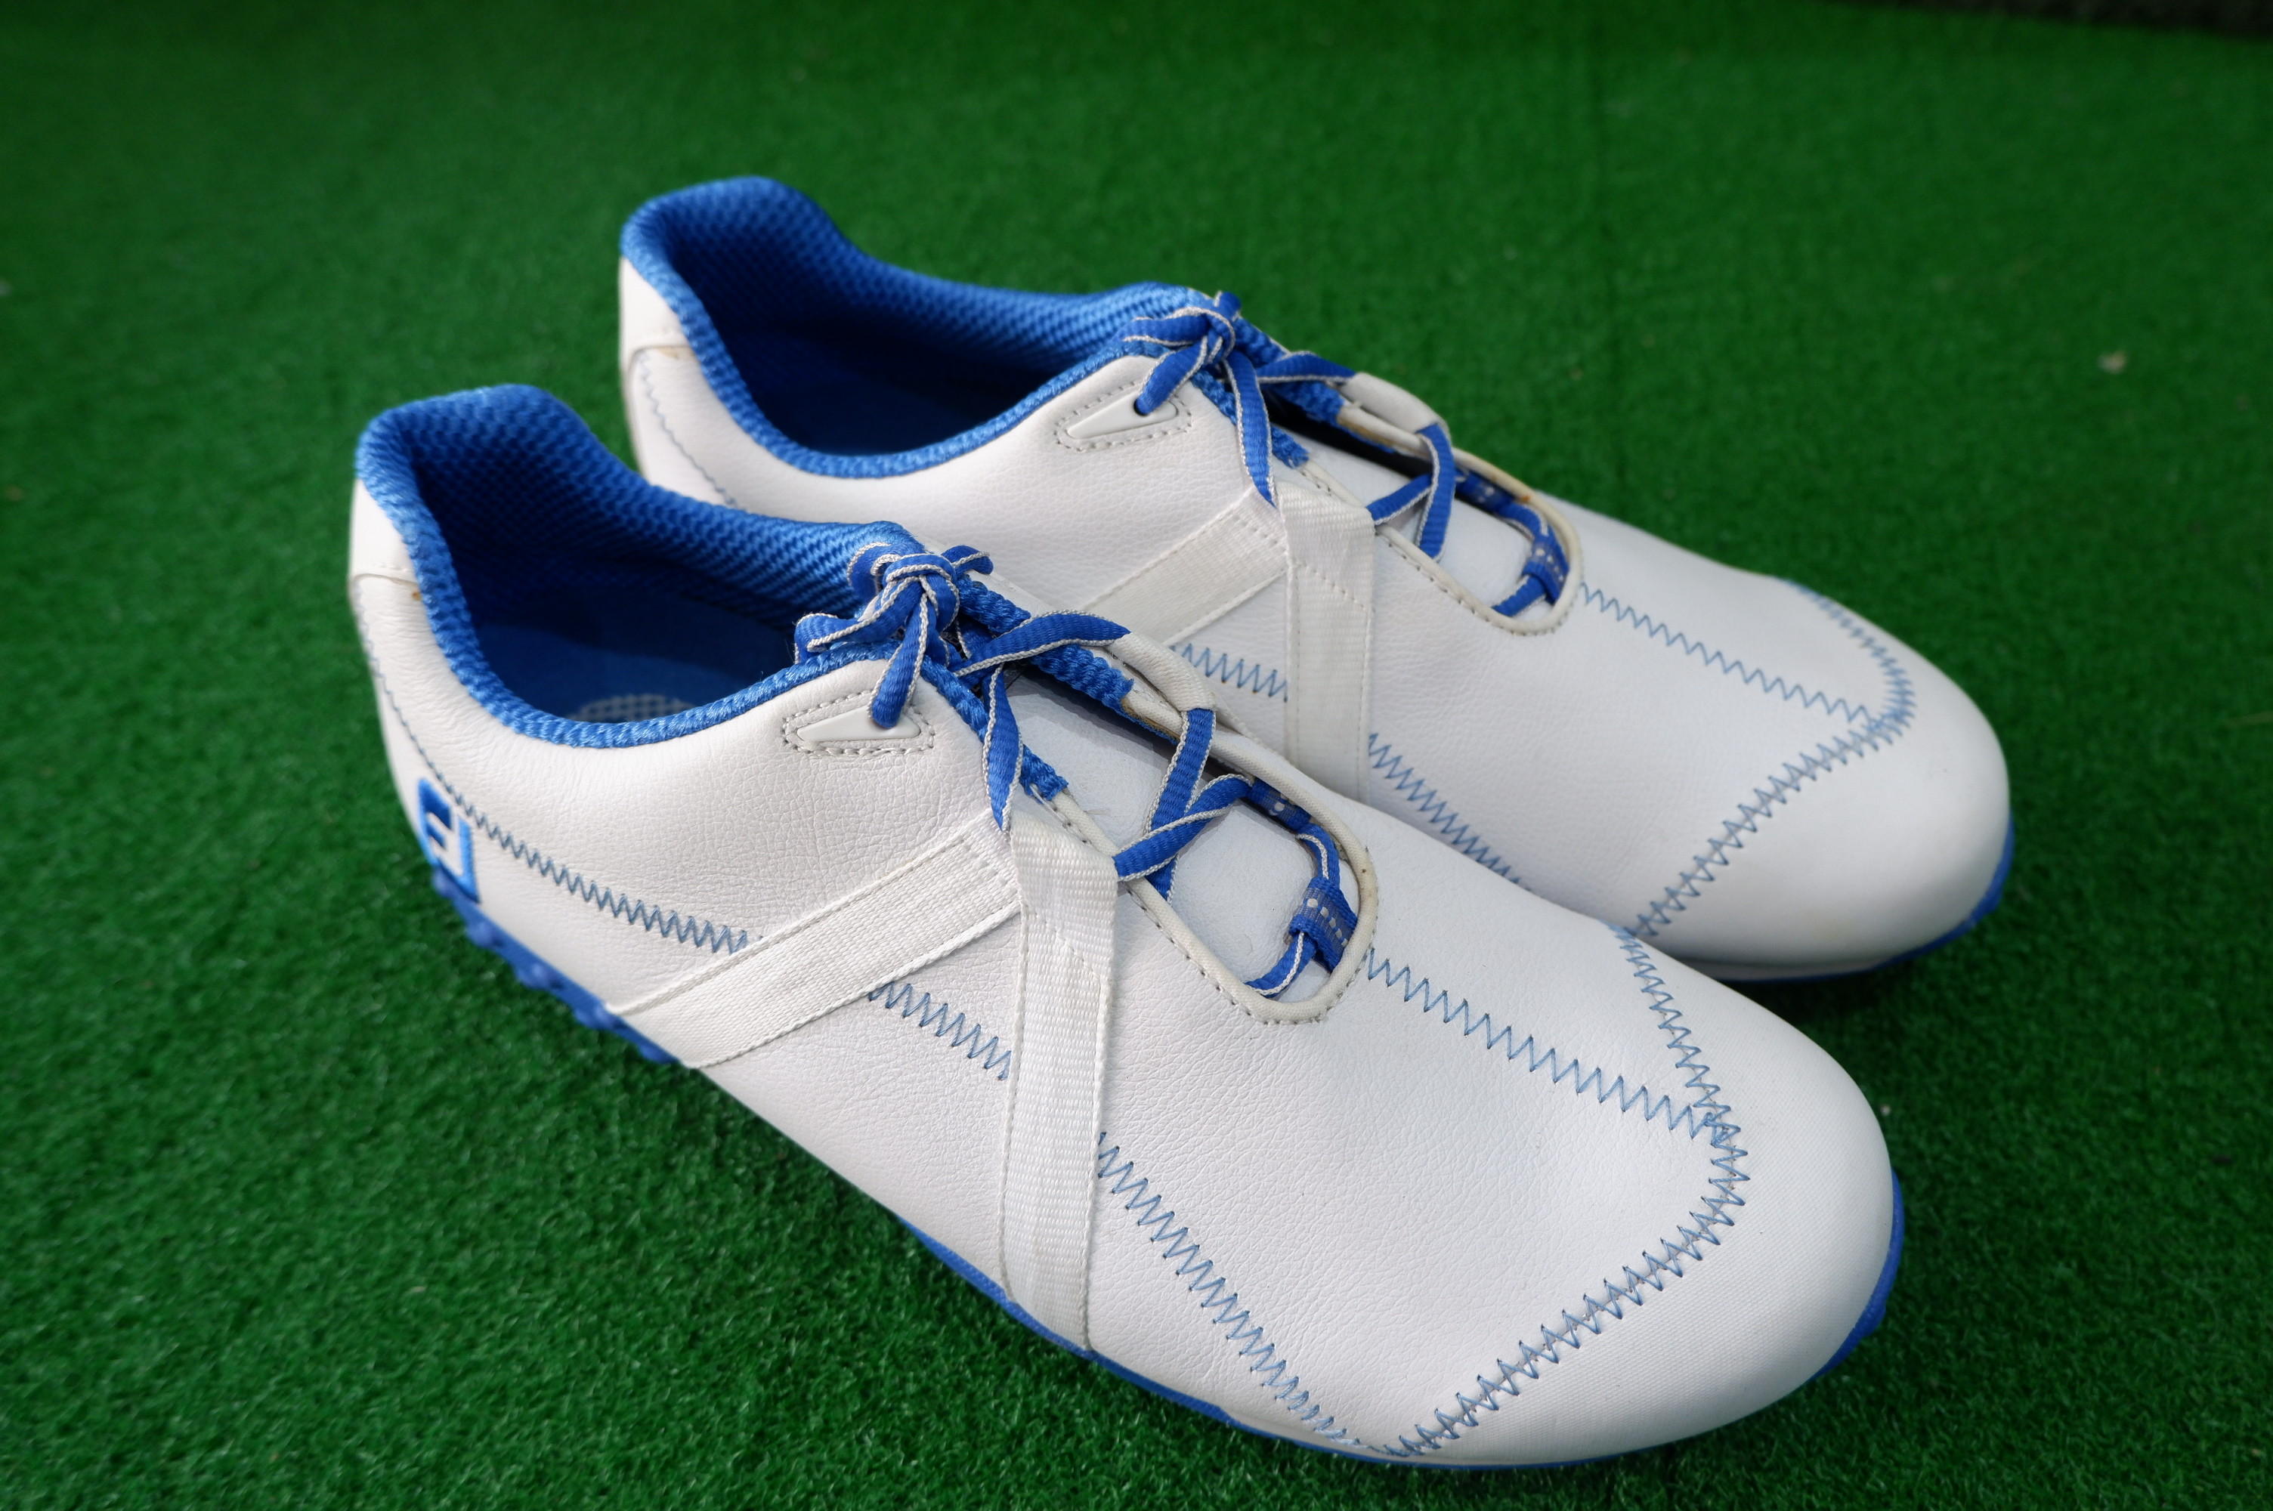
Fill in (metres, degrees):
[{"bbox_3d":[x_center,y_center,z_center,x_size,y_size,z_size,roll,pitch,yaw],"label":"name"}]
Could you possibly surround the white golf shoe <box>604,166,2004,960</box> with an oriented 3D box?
[{"bbox_3d":[0.027,-0.044,0.305,0.290,0.099,0.111,17,52,16],"label":"white golf shoe"}]

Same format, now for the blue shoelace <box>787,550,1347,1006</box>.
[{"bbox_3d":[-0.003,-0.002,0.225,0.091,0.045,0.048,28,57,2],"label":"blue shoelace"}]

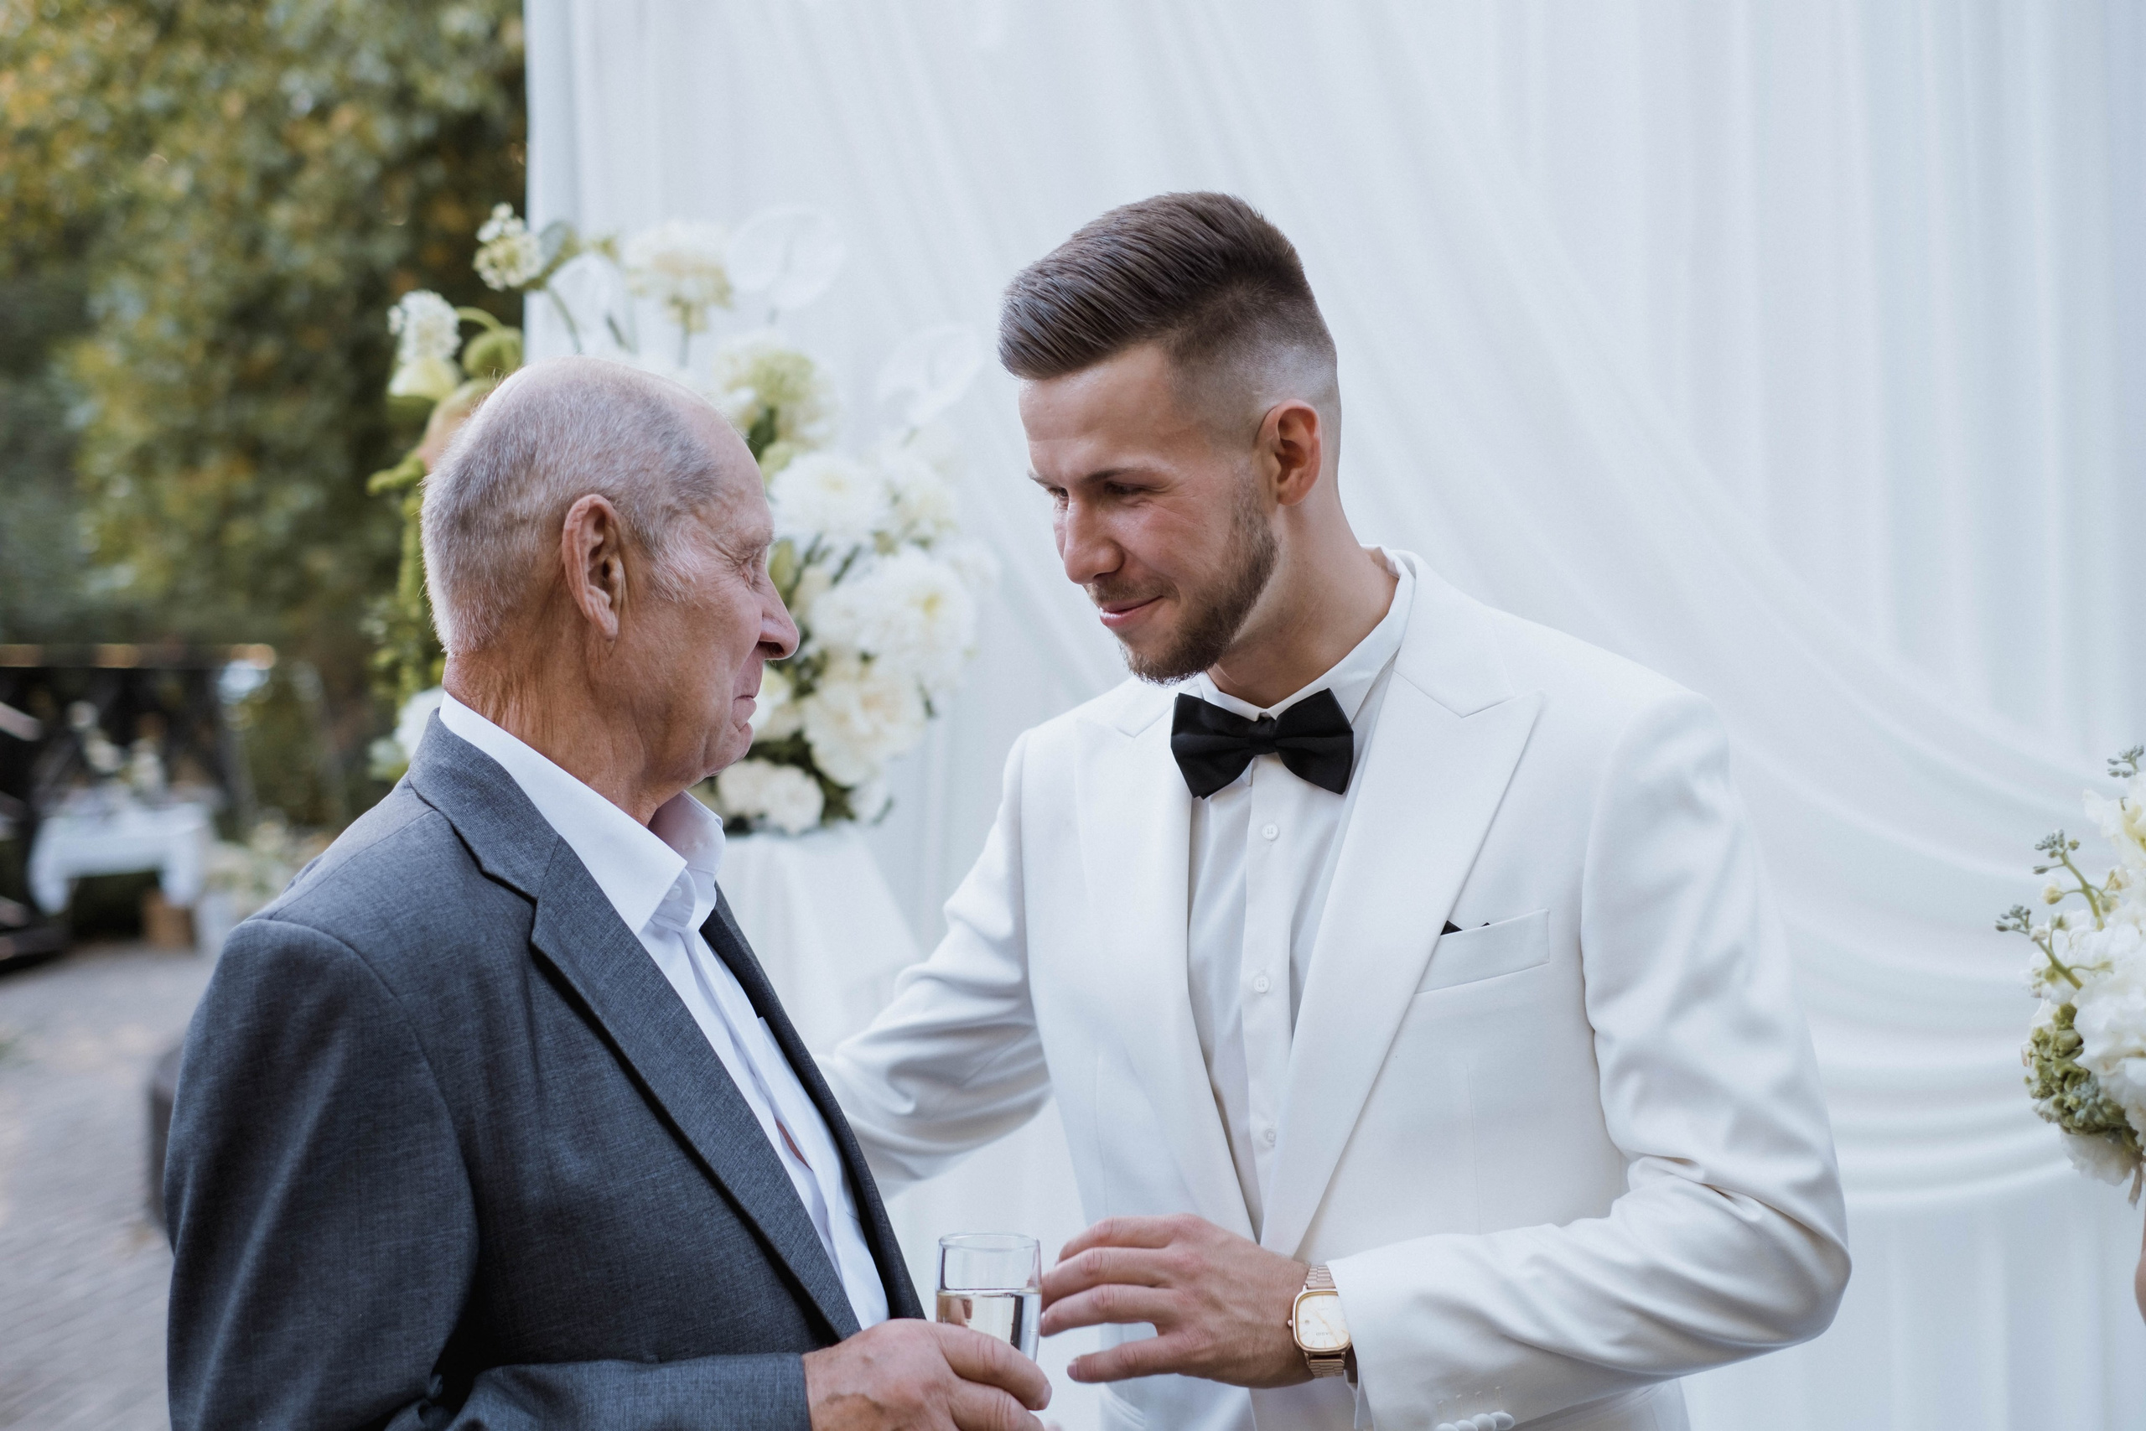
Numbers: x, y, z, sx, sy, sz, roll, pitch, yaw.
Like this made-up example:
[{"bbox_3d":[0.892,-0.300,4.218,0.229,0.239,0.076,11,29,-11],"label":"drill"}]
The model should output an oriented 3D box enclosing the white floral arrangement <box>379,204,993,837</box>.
[{"bbox_3d":[-0.311,-0.157,2.540,0.490,0.500,0.420,-1,2,-6],"label":"white floral arrangement"}]

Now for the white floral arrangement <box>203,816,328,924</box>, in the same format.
[{"bbox_3d":[-3.620,0.670,14.200,0.600,0.500,0.520,-1,2,-11],"label":"white floral arrangement"}]

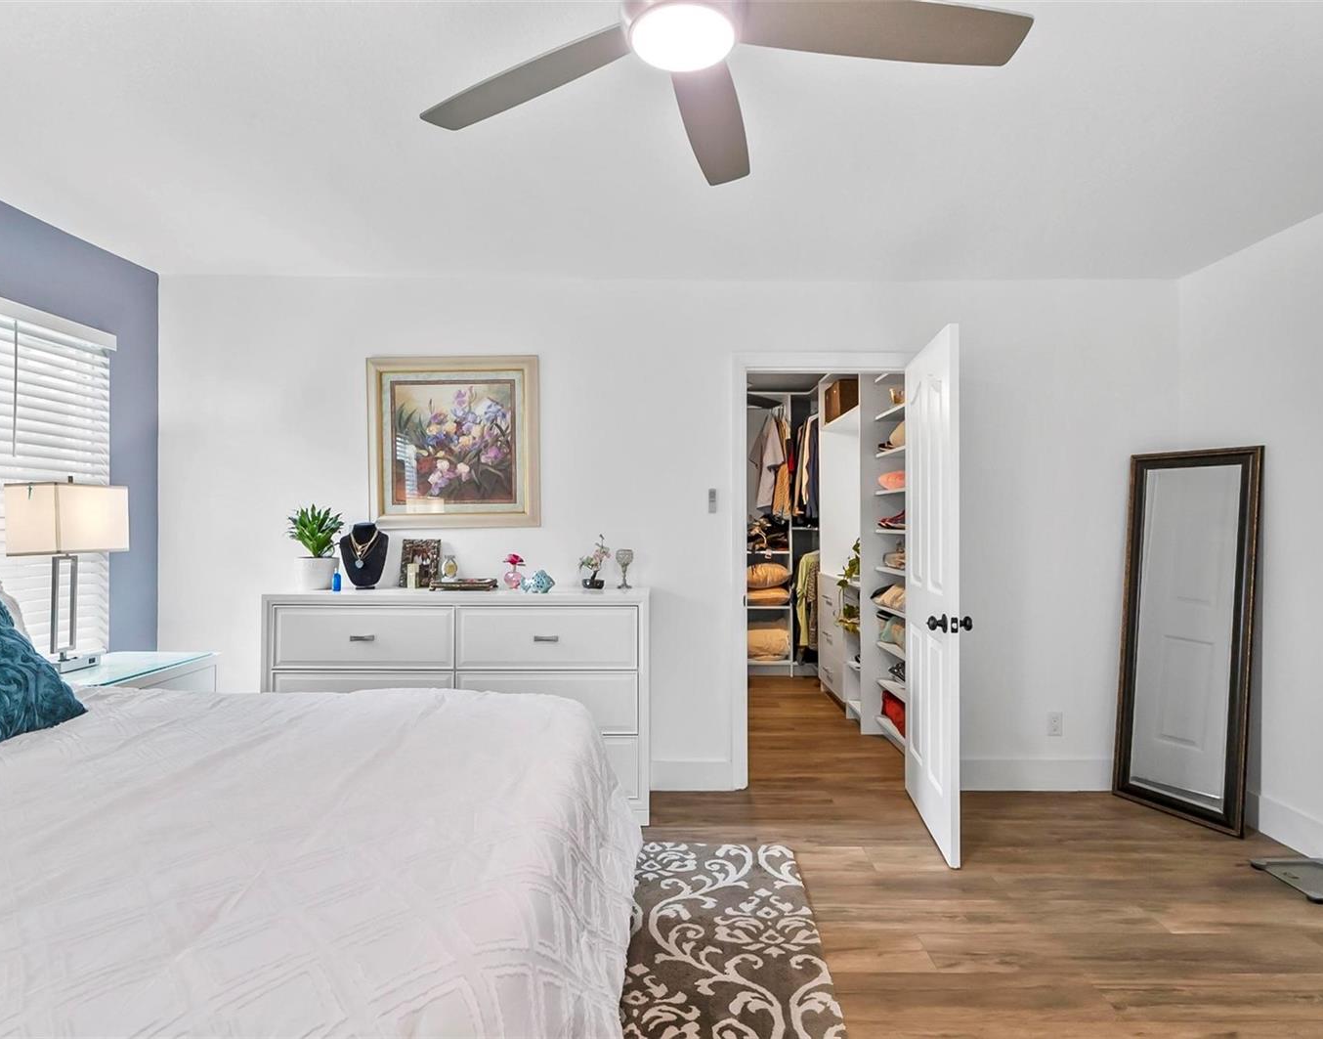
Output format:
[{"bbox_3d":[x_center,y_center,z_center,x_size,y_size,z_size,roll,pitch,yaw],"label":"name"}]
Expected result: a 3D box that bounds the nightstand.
[{"bbox_3d":[-2.183,0.940,2.745,0.475,0.715,0.650,0,0,0],"label":"nightstand"}]

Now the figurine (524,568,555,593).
[{"bbox_3d":[-0.530,0.267,3.015,0.145,0.104,0.055,0,0,0],"label":"figurine"}]

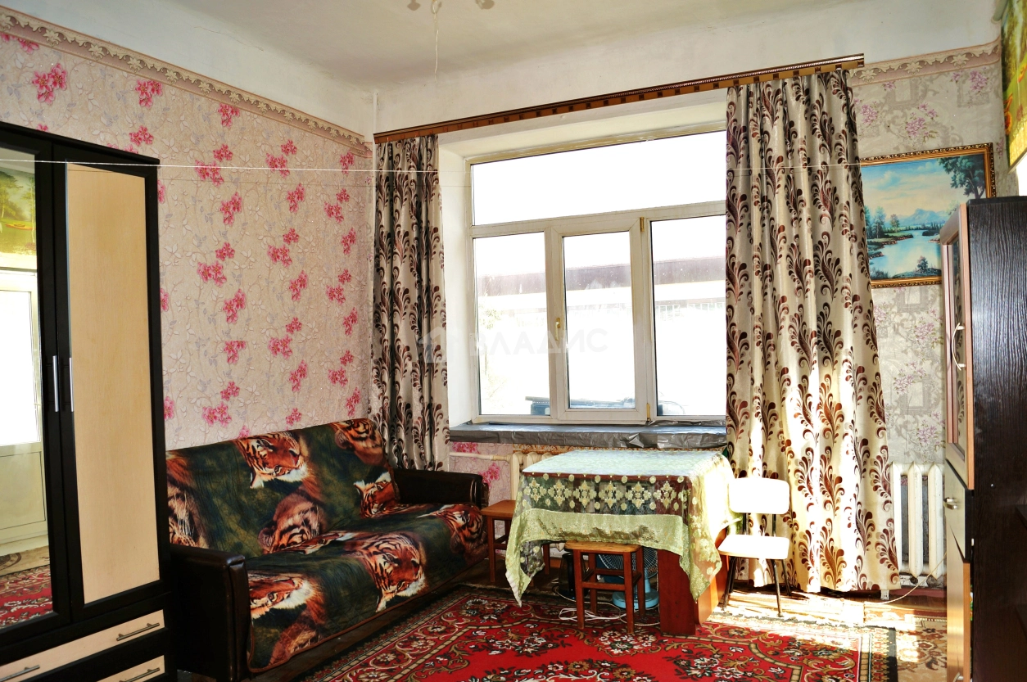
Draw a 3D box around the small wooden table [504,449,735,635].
[{"bbox_3d":[0.611,1.023,4.134,0.940,0.750,0.800,-2,1,24],"label":"small wooden table"}]

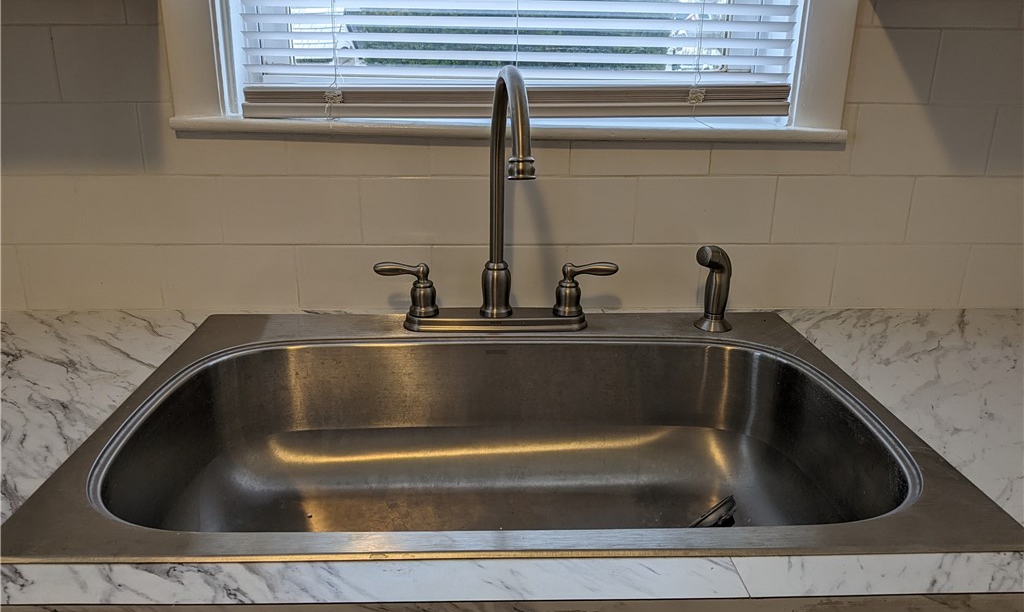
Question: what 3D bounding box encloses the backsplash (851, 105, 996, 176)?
[{"bbox_3d":[0.593,-0.240,1.030,0.202,0.099,0.010,0,17,-1],"label":"backsplash"}]

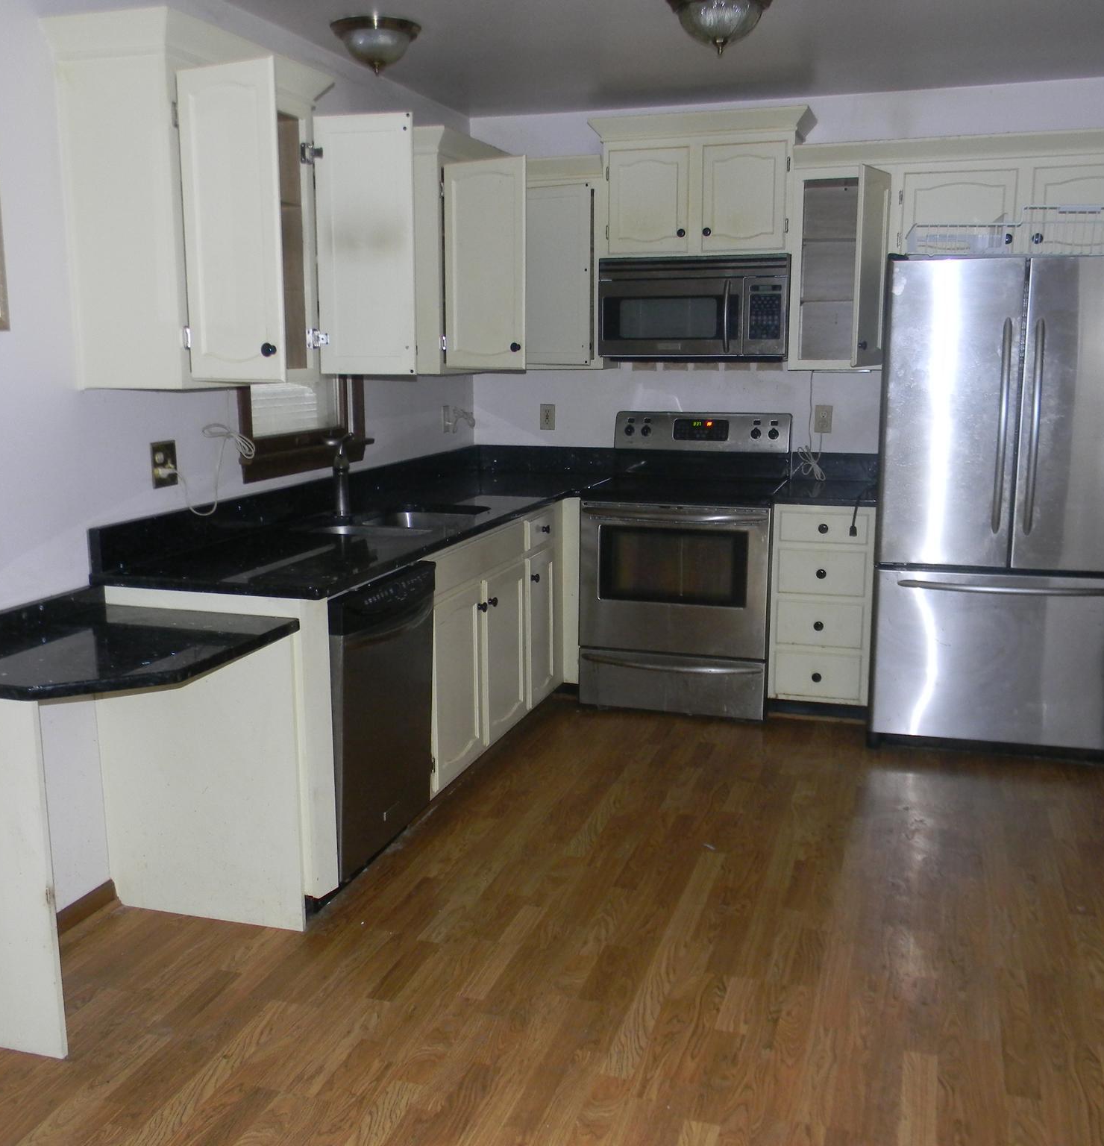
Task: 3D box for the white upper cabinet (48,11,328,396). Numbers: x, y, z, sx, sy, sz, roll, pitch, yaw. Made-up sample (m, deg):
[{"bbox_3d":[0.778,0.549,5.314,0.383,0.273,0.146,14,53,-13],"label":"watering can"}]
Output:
[{"bbox_3d":[-0.915,-0.942,3.323,0.352,0.861,0.820,3,11,17],"label":"white upper cabinet"}]

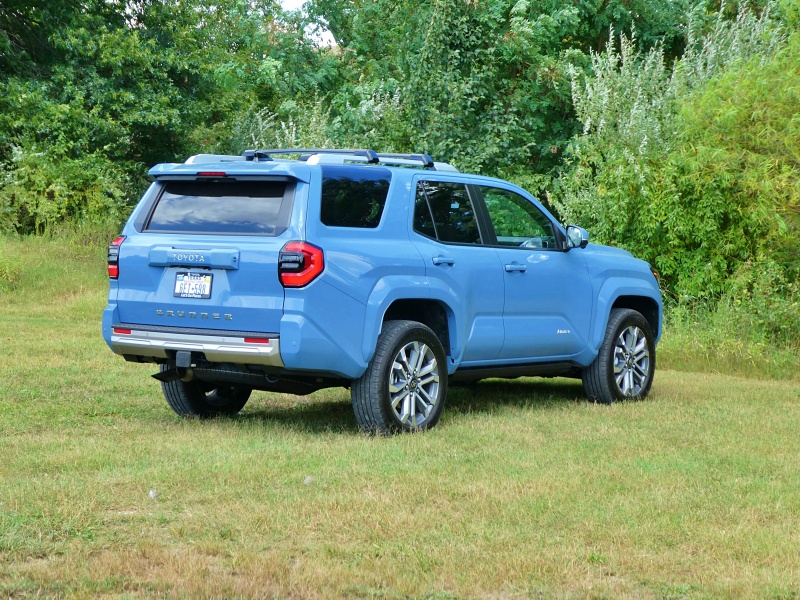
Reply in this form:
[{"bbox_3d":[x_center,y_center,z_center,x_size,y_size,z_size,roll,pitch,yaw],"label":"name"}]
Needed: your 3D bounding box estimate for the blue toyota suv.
[{"bbox_3d":[0.171,-0.069,11.153,2.030,1.880,4.950,3,3,37],"label":"blue toyota suv"}]

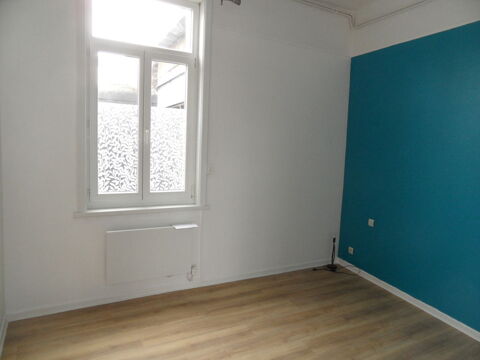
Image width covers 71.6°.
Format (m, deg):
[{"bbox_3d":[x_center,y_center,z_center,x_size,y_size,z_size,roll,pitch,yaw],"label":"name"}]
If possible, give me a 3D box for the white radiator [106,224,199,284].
[{"bbox_3d":[-0.754,0.631,2.901,0.756,0.447,0.095,-1,8,-25],"label":"white radiator"}]

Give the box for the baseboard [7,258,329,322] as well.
[{"bbox_3d":[-0.324,0.994,3.213,3.168,0.075,0.018,-1,8,-25],"label":"baseboard"}]

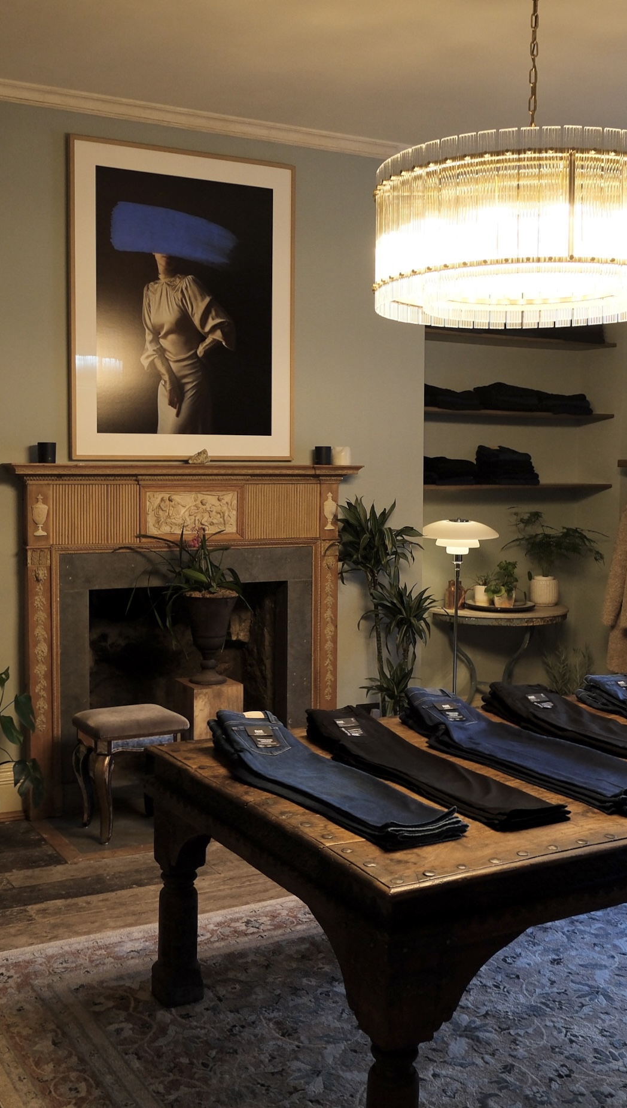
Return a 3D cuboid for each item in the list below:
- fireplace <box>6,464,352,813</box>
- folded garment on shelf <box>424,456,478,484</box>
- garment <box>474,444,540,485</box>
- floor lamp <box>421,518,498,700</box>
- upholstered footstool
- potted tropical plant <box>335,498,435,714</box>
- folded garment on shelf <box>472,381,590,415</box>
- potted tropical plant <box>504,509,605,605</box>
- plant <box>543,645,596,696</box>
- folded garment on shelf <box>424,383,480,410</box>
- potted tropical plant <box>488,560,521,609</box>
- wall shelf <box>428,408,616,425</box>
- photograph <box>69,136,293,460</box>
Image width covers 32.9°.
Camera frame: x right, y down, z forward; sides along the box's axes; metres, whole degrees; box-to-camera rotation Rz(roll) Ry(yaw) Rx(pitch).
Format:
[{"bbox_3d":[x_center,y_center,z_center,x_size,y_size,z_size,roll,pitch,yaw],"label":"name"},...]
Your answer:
[{"bbox_3d":[-0.526,0.368,4.745,1.590,1.520,0.210,-2,5,-26],"label":"fireplace"},{"bbox_3d":[0.690,-0.440,5.604,0.260,0.148,0.240,-2,5,-26],"label":"folded garment on shelf"},{"bbox_3d":[1.051,-0.481,5.777,0.265,0.215,0.240,-2,5,-26],"label":"garment"},{"bbox_3d":[0.629,0.496,4.625,0.330,1.298,0.330,-2,5,-26],"label":"floor lamp"},{"bbox_3d":[-0.763,0.910,4.457,0.420,0.480,0.330,-2,5,-26],"label":"upholstered footstool"},{"bbox_3d":[0.358,0.436,5.131,0.454,1.411,0.444,0,4,0],"label":"potted tropical plant"},{"bbox_3d":[1.243,-0.866,5.938,0.632,0.143,0.276,-2,5,-25],"label":"folded garment on shelf"},{"bbox_3d":[1.380,0.039,6.053,0.533,0.533,0.385,-2,5,-25],"label":"potted tropical plant"},{"bbox_3d":[1.430,0.777,6.049,0.296,0.592,0.286,-2,5,-25],"label":"plant"},{"bbox_3d":[0.674,-0.837,5.671,0.375,0.133,0.276,-2,5,-25],"label":"folded garment on shelf"},{"bbox_3d":[1.023,0.157,5.692,0.175,0.245,0.175,0,4,0],"label":"potted tropical plant"},{"bbox_3d":[1.046,-0.752,5.746,1.270,0.025,0.270,-2,5,-26],"label":"wall shelf"},{"bbox_3d":[-0.559,-1.089,4.705,1.030,1.335,0.040,-2,5,-26],"label":"photograph"}]

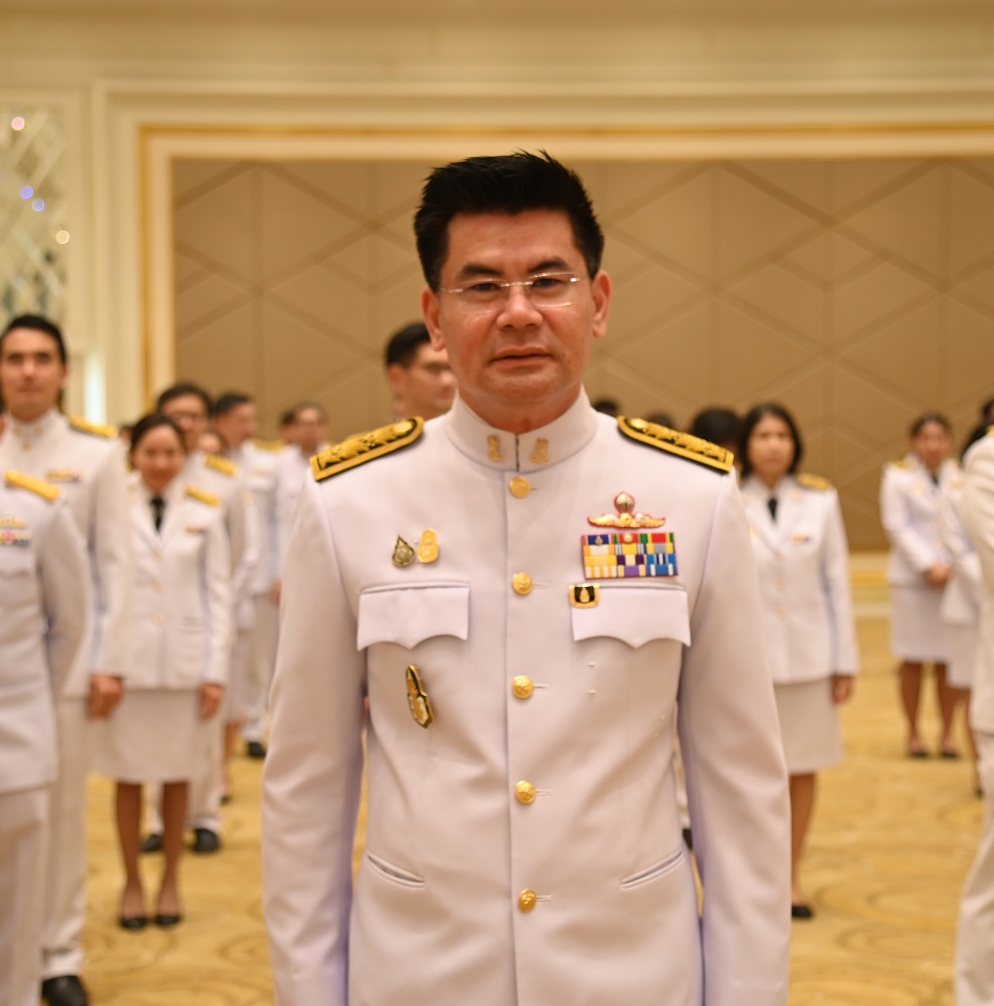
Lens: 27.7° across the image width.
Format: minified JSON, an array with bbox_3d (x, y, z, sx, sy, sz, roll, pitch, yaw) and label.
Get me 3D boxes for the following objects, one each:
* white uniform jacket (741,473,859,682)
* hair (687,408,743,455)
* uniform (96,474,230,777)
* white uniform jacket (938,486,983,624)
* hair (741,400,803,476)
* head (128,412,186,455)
[{"bbox_3d":[0.875,0.232,6.280,0.480,0.655,0.270,0,1,3],"label":"white uniform jacket"},{"bbox_3d":[0.786,-0.249,7.250,0.210,0.210,0.200,-1,1,-30],"label":"hair"},{"bbox_3d":[-1.061,0.390,6.250,0.460,0.945,0.270,0,1,-7],"label":"uniform"},{"bbox_3d":[2.027,0.197,8.300,0.440,0.640,0.270,0,1,3],"label":"white uniform jacket"},{"bbox_3d":[0.858,-0.201,6.280,0.195,0.230,0.210,0,1,3],"label":"hair"},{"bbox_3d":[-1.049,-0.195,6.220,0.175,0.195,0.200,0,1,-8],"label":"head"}]

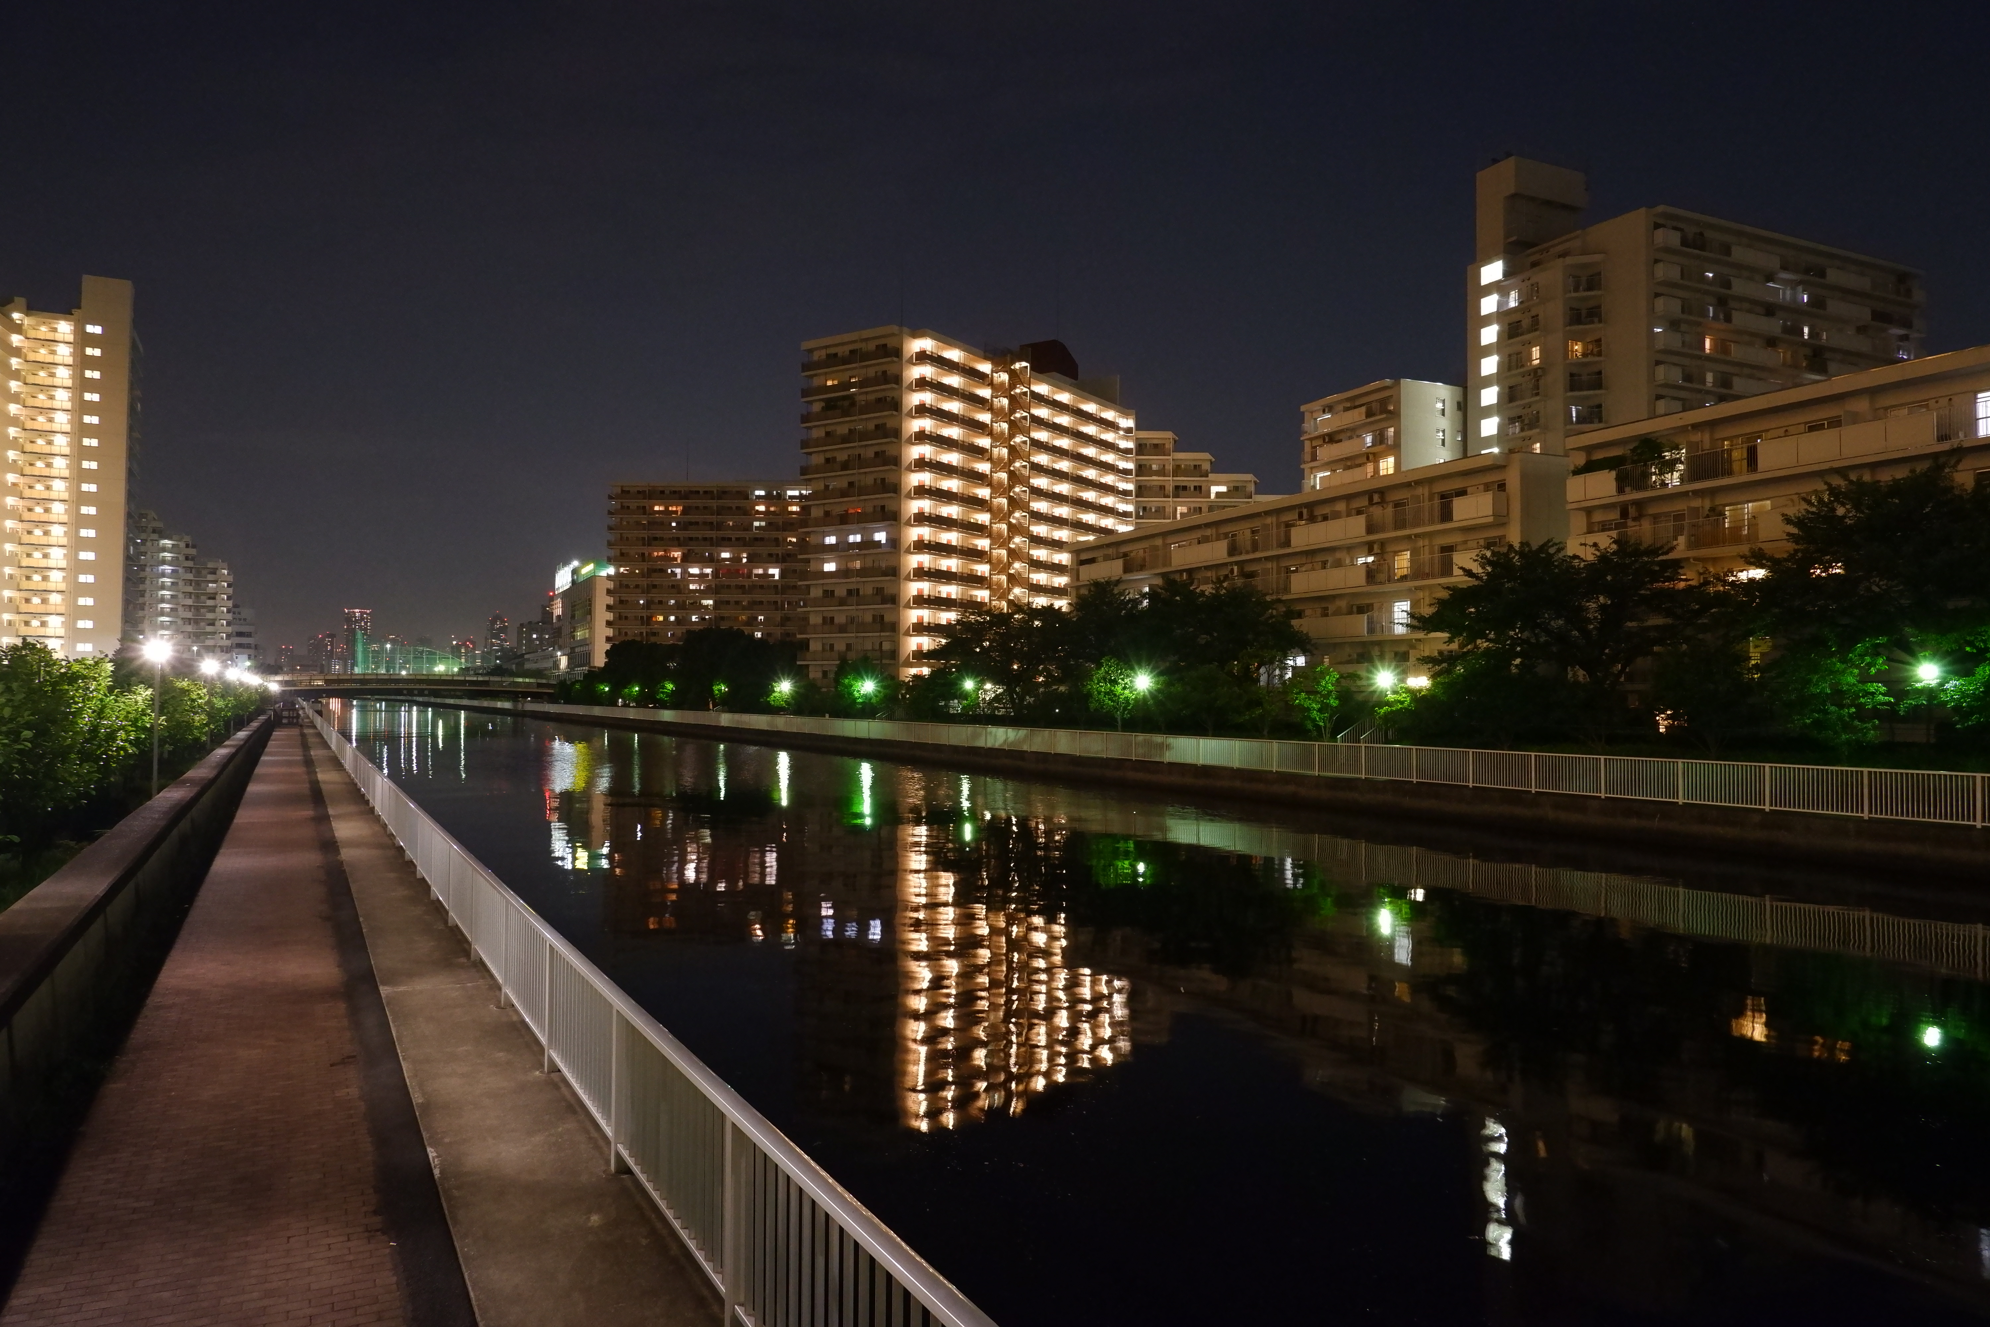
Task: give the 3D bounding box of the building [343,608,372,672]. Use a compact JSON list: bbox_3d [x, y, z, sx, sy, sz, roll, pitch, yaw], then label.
[{"bbox_3d":[-901.002,-15.638,1801.667,37.000,125.144,37.000,1,-2,-27],"label":"building"}]

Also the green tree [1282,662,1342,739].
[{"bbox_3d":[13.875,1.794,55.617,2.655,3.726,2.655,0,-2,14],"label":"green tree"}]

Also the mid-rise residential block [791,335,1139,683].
[{"bbox_3d":[-0.741,-13.790,152.012,13.453,41.467,50.999,-1,-2,33],"label":"mid-rise residential block"}]

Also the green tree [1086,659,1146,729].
[{"bbox_3d":[6.500,1.820,69.018,3.294,4.318,3.294,0,-2,5],"label":"green tree"}]

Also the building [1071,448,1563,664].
[{"bbox_3d":[19.142,-2.346,77.438,9.500,14.100,37.619,1,-2,-29],"label":"building"}]

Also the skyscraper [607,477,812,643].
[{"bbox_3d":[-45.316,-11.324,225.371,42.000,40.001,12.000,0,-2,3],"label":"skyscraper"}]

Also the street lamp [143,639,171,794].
[{"bbox_3d":[-16.007,1.591,24.260,0.500,4.046,0.500,1,-2,-29],"label":"street lamp"}]

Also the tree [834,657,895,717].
[{"bbox_3d":[-10.200,2.110,99.350,4.742,5.196,4.742,1,-2,-6],"label":"tree"}]

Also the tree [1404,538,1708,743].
[{"bbox_3d":[21.343,-0.532,48.368,10.939,8.278,9.500,0,-2,24],"label":"tree"}]

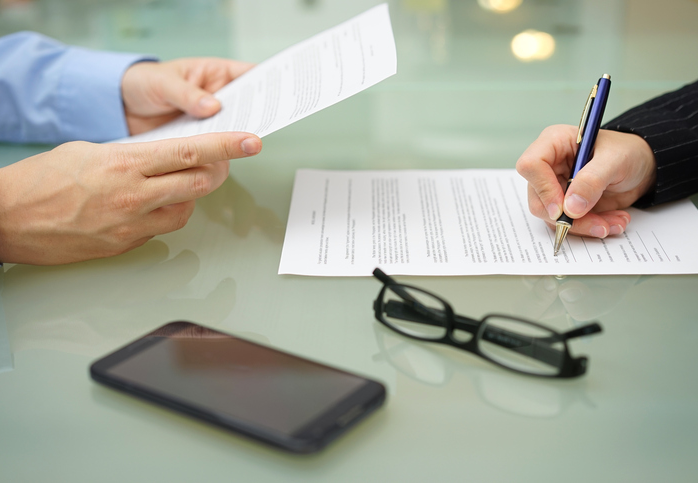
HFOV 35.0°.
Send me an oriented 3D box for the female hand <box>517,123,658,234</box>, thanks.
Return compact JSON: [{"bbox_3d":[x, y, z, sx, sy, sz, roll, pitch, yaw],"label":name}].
[{"bbox_3d":[0.173,-0.047,0.775,0.108,0.067,0.083,-13,25,-29],"label":"female hand"}]

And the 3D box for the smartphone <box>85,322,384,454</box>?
[{"bbox_3d":[-0.057,0.072,0.563,0.140,0.009,0.069,13,26,30],"label":"smartphone"}]

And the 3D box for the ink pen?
[{"bbox_3d":[0.155,-0.053,0.741,0.013,0.135,0.011,17,-14,4],"label":"ink pen"}]

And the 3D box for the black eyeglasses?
[{"bbox_3d":[0.072,0.043,0.601,0.137,0.032,0.036,13,26,31],"label":"black eyeglasses"}]

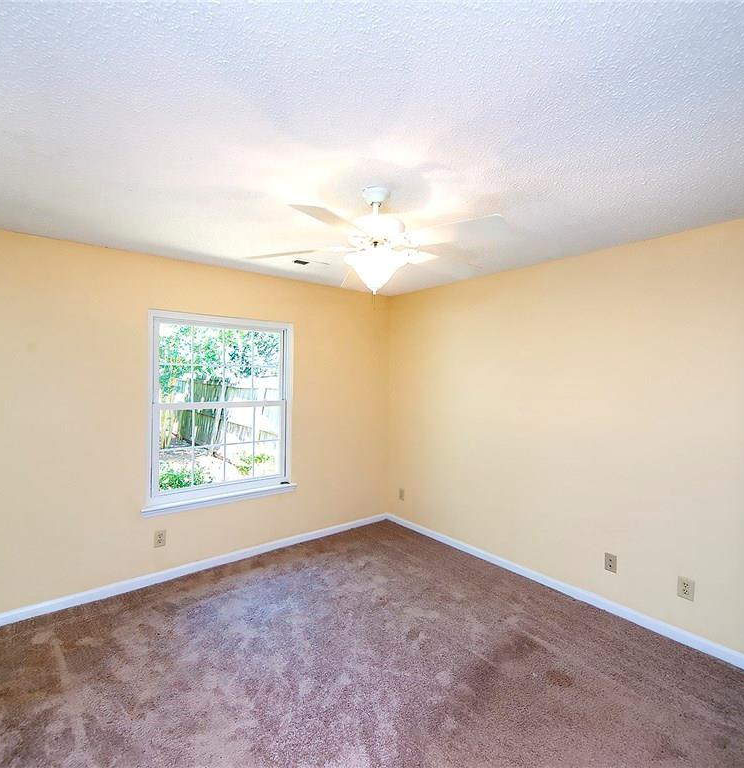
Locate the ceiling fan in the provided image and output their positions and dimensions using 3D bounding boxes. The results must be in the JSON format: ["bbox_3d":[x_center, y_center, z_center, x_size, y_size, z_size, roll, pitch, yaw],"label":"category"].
[{"bbox_3d":[0.016,-0.670,1.980,1.280,0.485,1.260,1,1,0],"label":"ceiling fan"}]

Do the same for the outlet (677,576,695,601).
[{"bbox_3d":[1.858,1.217,2.452,0.010,0.116,0.076,0,1,-39],"label":"outlet"}]

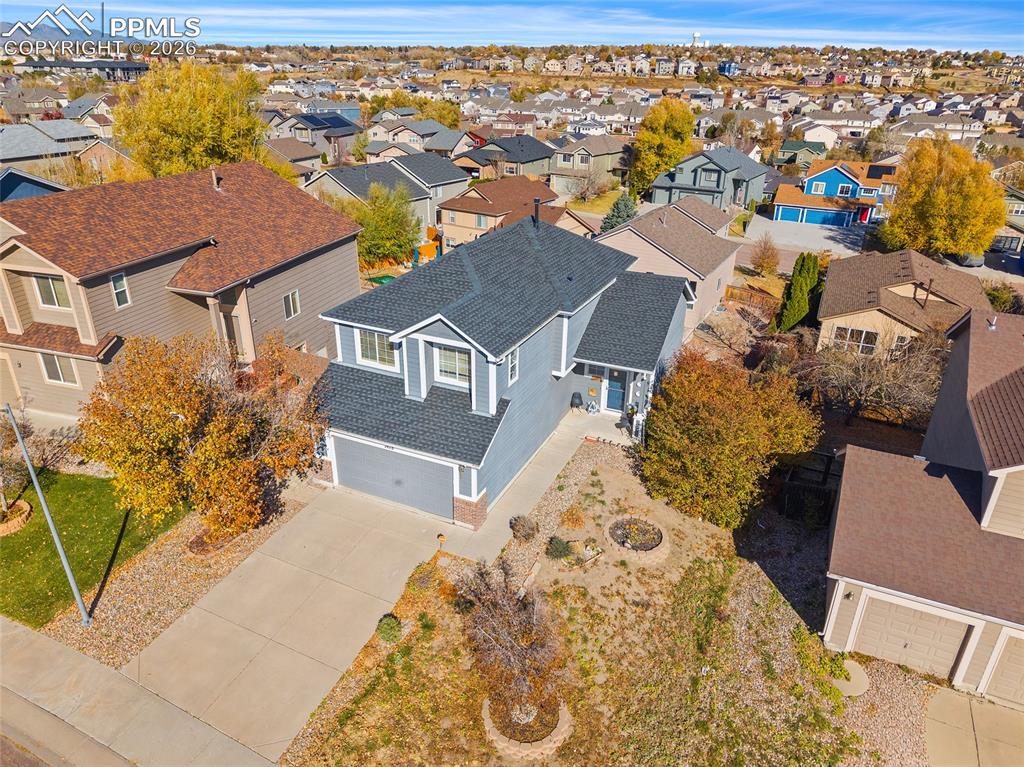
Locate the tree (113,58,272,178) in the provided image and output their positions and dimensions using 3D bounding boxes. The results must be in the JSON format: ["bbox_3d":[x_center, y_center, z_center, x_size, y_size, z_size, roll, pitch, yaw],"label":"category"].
[{"bbox_3d":[-32.950,-24.690,73.600,14.630,16.050,14.630,12,27,22],"label":"tree"}]

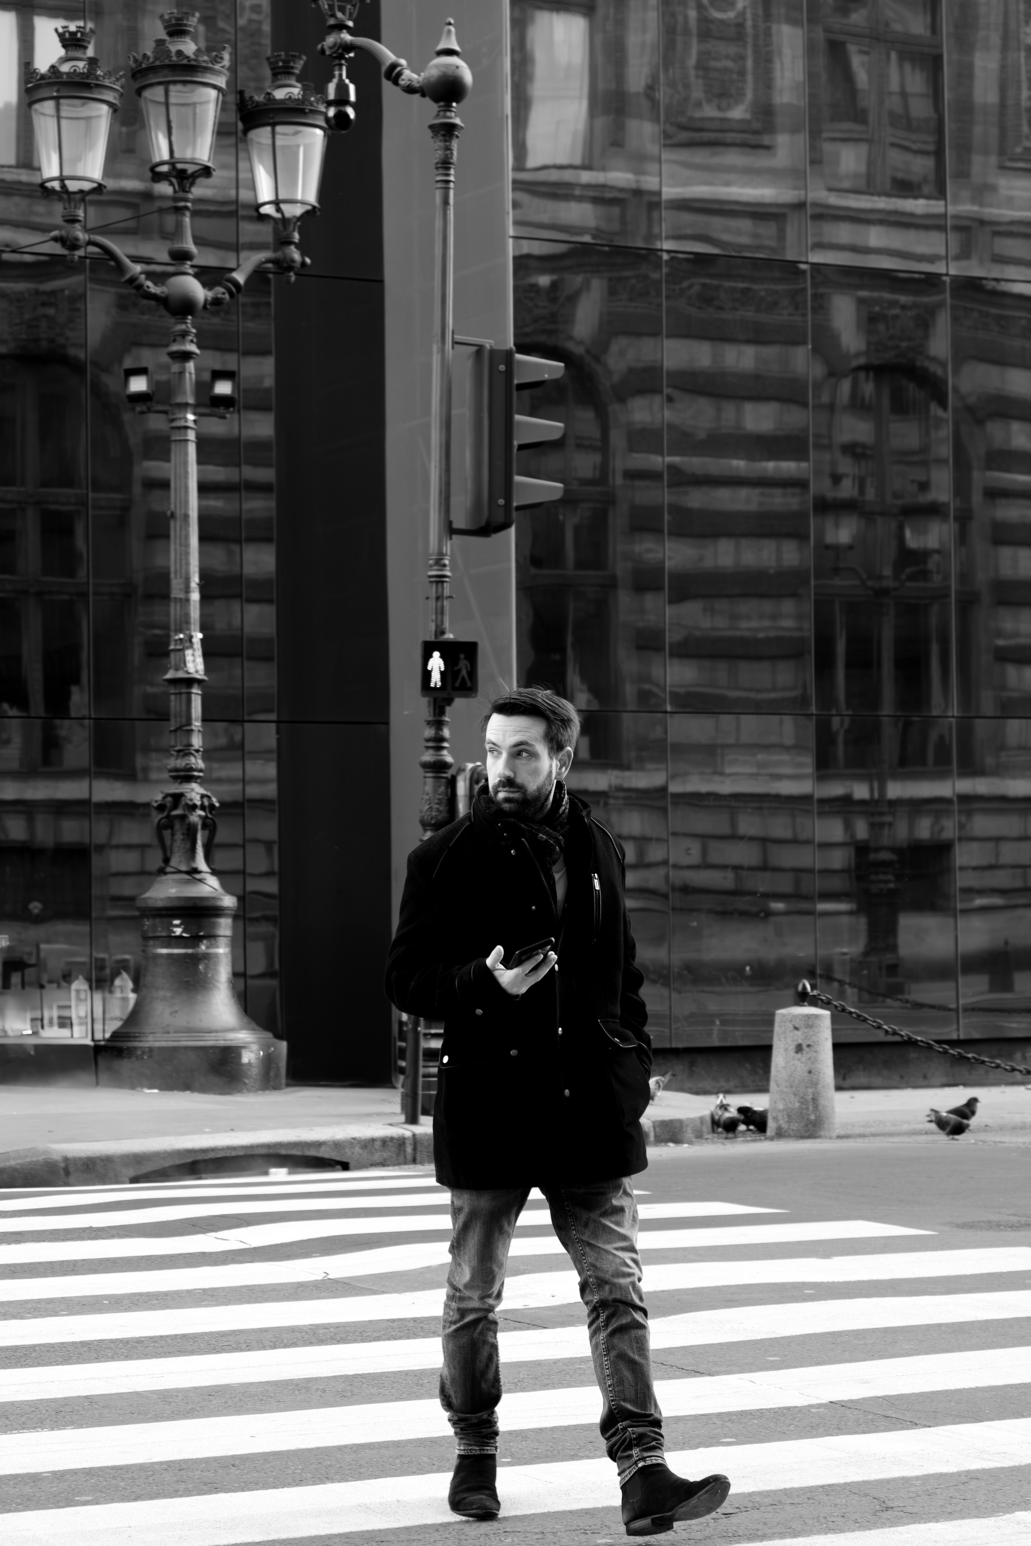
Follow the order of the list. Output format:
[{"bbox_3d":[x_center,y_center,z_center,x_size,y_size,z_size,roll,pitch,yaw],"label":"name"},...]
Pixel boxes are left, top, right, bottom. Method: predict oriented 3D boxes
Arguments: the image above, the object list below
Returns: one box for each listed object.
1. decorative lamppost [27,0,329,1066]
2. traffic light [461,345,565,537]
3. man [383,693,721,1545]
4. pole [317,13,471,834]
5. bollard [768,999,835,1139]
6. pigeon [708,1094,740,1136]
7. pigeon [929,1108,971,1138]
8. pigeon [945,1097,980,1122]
[{"bbox_3d":[-2.030,-1.351,18.098,2.000,6.490,1.120,0,-2,-26],"label":"decorative lamppost"},{"bbox_3d":[-0.019,-1.716,15.550,0.470,0.950,0.310,1,-2,-25],"label":"traffic light"},{"bbox_3d":[0.068,0.722,6.487,0.660,1.790,0.520,0,-2,-14],"label":"man"},{"bbox_3d":[-0.685,-1.518,15.498,0.900,6.500,0.520,1,-2,-24],"label":"pole"},{"bbox_3d":[1.483,1.531,15.611,0.345,0.720,0.345,0,-2,0],"label":"bollard"},{"bbox_3d":[1.087,1.782,15.603,0.130,0.205,0.240,0,-2,-20],"label":"pigeon"},{"bbox_3d":[2.239,1.802,15.502,0.230,0.165,0.120,-1,-2,20],"label":"pigeon"},{"bbox_3d":[2.297,1.792,15.753,0.290,0.190,0.120,-1,-2,3],"label":"pigeon"}]

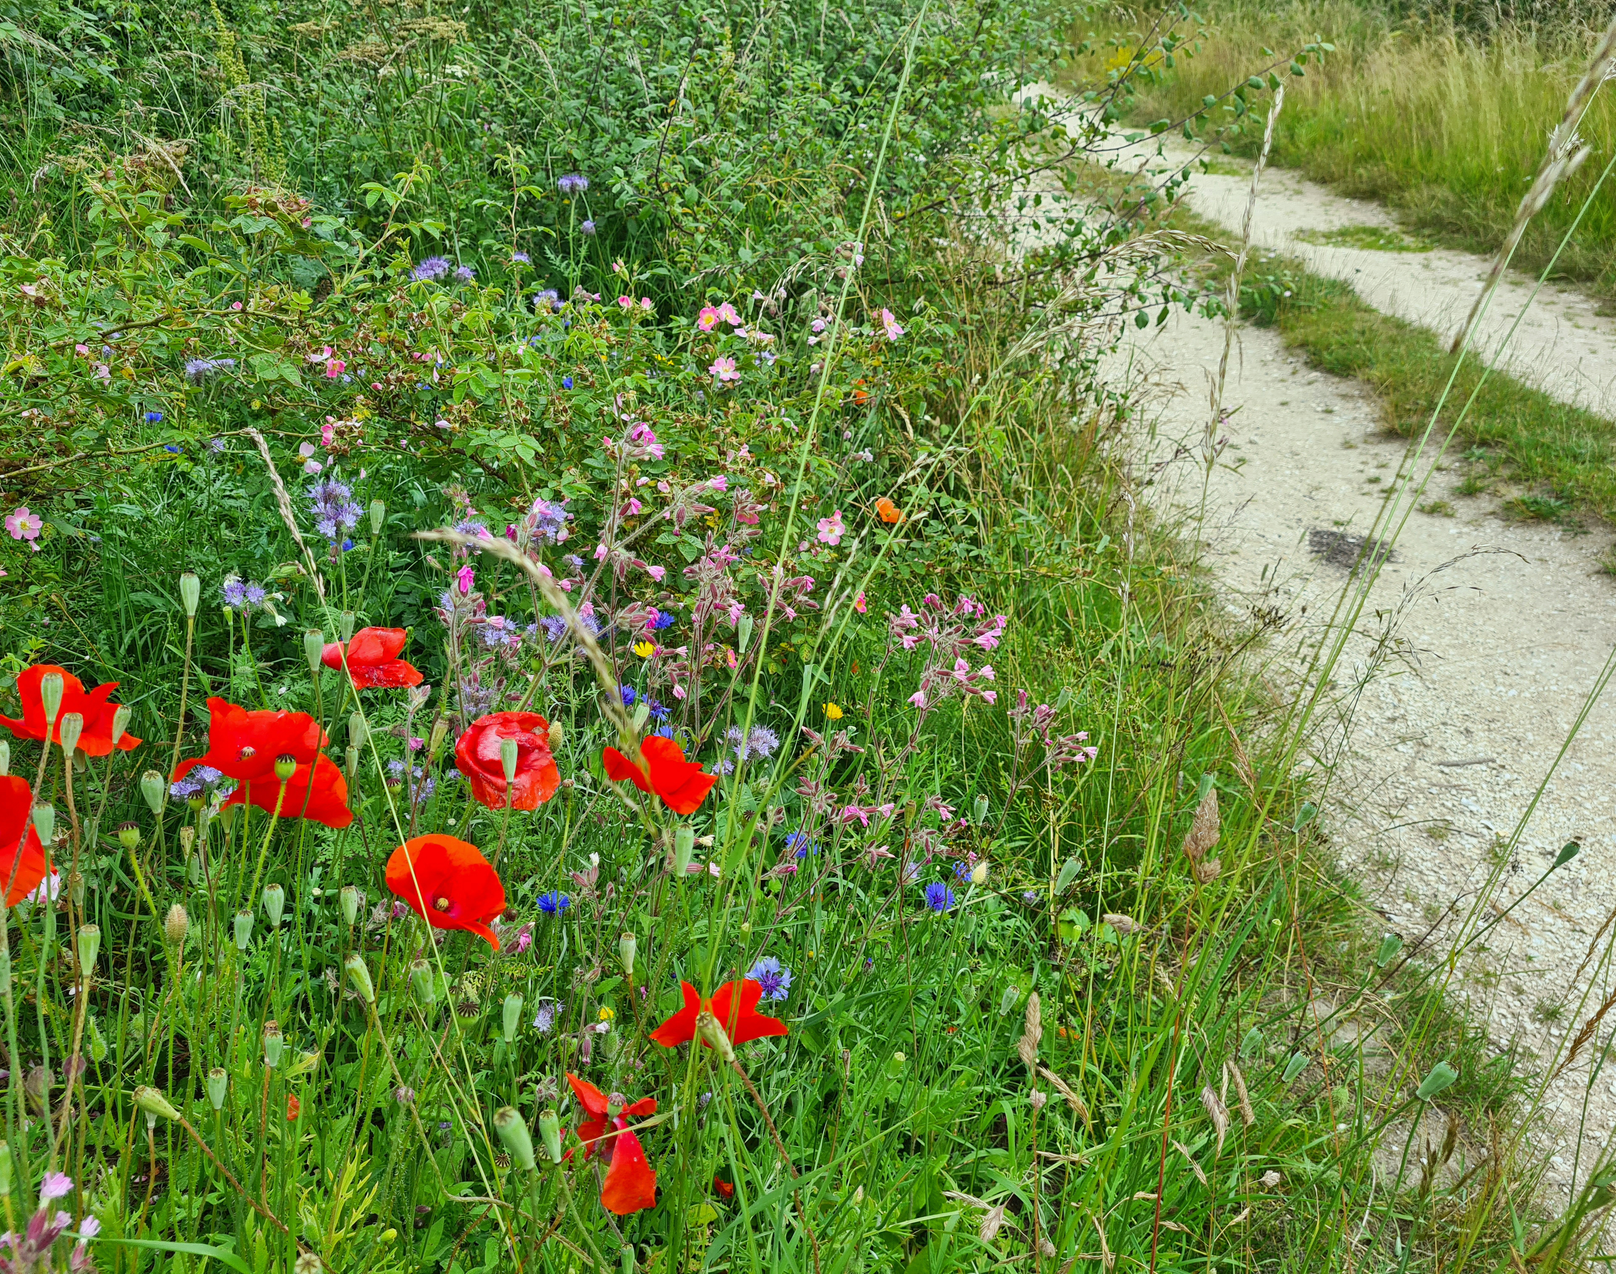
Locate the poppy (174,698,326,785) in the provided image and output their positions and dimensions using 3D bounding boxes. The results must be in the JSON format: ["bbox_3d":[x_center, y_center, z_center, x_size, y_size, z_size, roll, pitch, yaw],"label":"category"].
[{"bbox_3d":[-0.385,0.072,0.880,0.100,0.048,0.085,-14,39,-24],"label":"poppy"}]

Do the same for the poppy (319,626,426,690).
[{"bbox_3d":[-0.359,0.018,1.050,0.082,0.043,0.073,-10,30,-19],"label":"poppy"}]

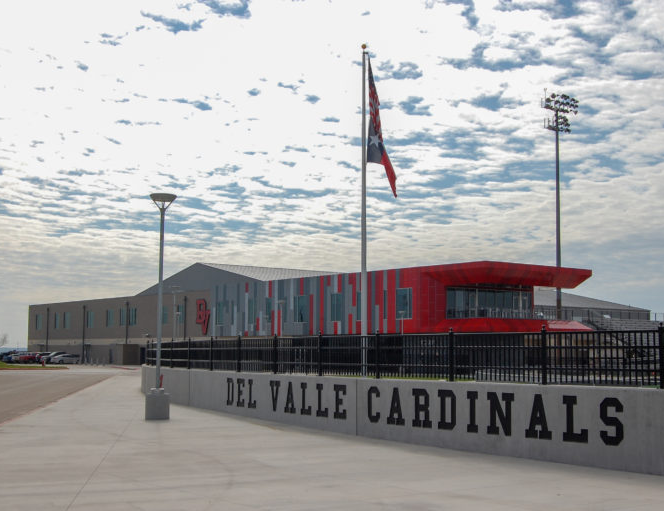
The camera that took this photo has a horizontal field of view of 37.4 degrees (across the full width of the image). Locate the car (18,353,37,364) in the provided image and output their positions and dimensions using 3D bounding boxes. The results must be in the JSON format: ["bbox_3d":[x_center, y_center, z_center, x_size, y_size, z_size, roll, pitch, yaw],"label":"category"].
[{"bbox_3d":[-47.444,16.367,156.135,4.800,1.750,1.900,5,-7,-40],"label":"car"}]

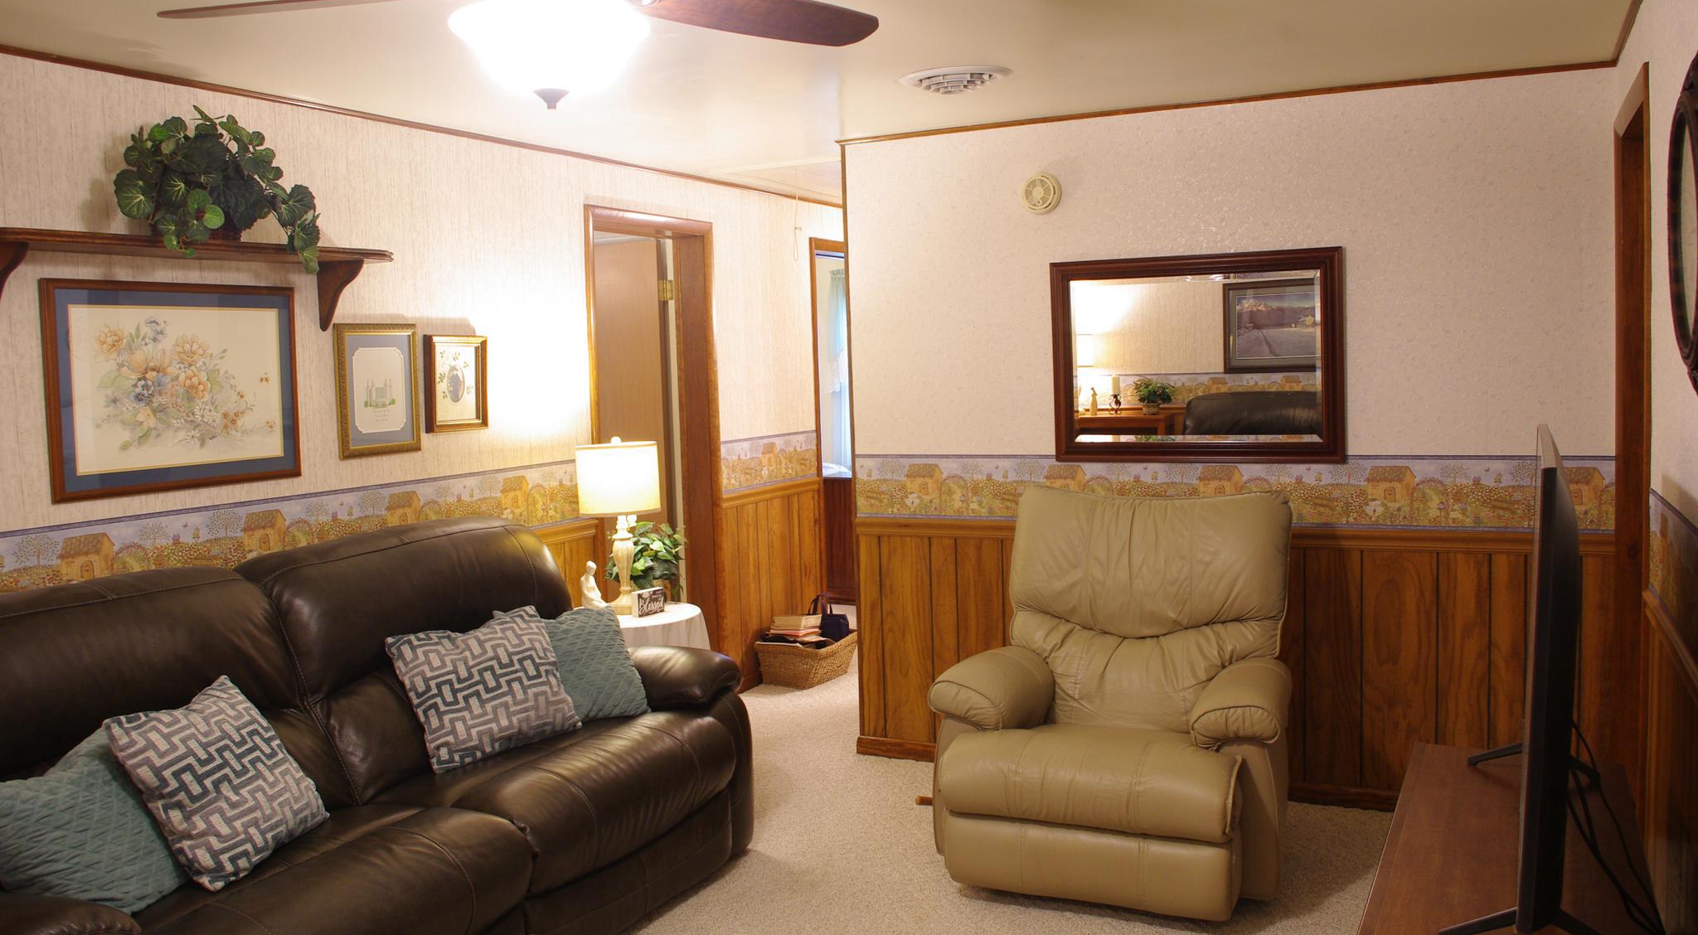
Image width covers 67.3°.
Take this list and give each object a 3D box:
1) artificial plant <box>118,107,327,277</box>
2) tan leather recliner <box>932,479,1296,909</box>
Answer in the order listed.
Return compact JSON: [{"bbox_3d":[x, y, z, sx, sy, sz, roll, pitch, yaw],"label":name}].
[{"bbox_3d":[-1.628,-0.719,3.307,0.320,0.410,0.560,0,5,28],"label":"artificial plant"},{"bbox_3d":[0.774,0.643,3.703,0.950,1.060,0.910,0,5,25],"label":"tan leather recliner"}]

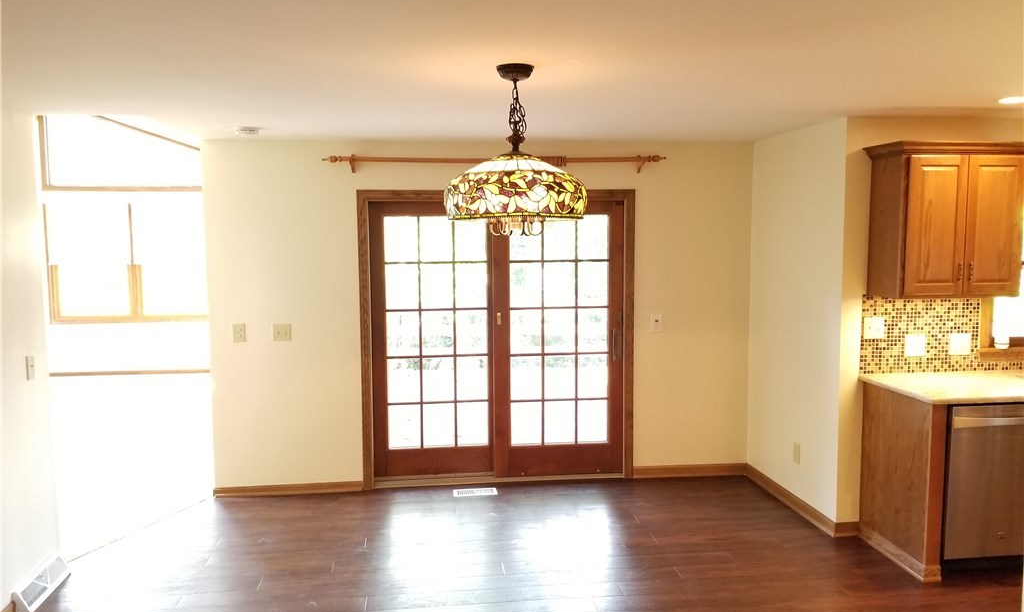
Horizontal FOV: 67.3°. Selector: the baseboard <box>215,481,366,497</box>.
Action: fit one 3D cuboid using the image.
[{"bbox_3d":[-1.534,1.260,5.303,1.008,0.078,0.026,-1,5,-7],"label":"baseboard"}]

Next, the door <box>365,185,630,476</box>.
[{"bbox_3d":[-0.089,0.234,5.435,1.927,2.078,0.117,-1,5,-7],"label":"door"}]

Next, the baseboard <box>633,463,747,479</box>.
[{"bbox_3d":[1.310,1.210,5.636,0.866,0.080,0.026,-1,5,-7],"label":"baseboard"}]

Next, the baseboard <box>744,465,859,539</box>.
[{"bbox_3d":[1.873,1.255,5.090,0.156,0.080,1.247,-1,5,-7],"label":"baseboard"}]

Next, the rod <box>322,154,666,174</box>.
[{"bbox_3d":[-0.090,-0.965,5.218,2.323,0.124,0.149,-1,5,-7],"label":"rod"}]

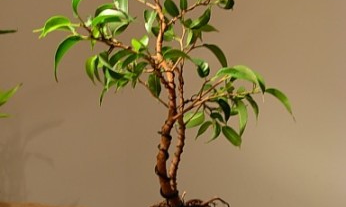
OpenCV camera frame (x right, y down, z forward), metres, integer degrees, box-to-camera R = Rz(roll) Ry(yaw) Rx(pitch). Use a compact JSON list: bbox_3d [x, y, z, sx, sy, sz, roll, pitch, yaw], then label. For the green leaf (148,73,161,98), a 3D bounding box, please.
[{"bbox_3d":[-0.020,-0.019,0.548,0.013,0.027,0.010,-14,-3,0],"label":"green leaf"}]

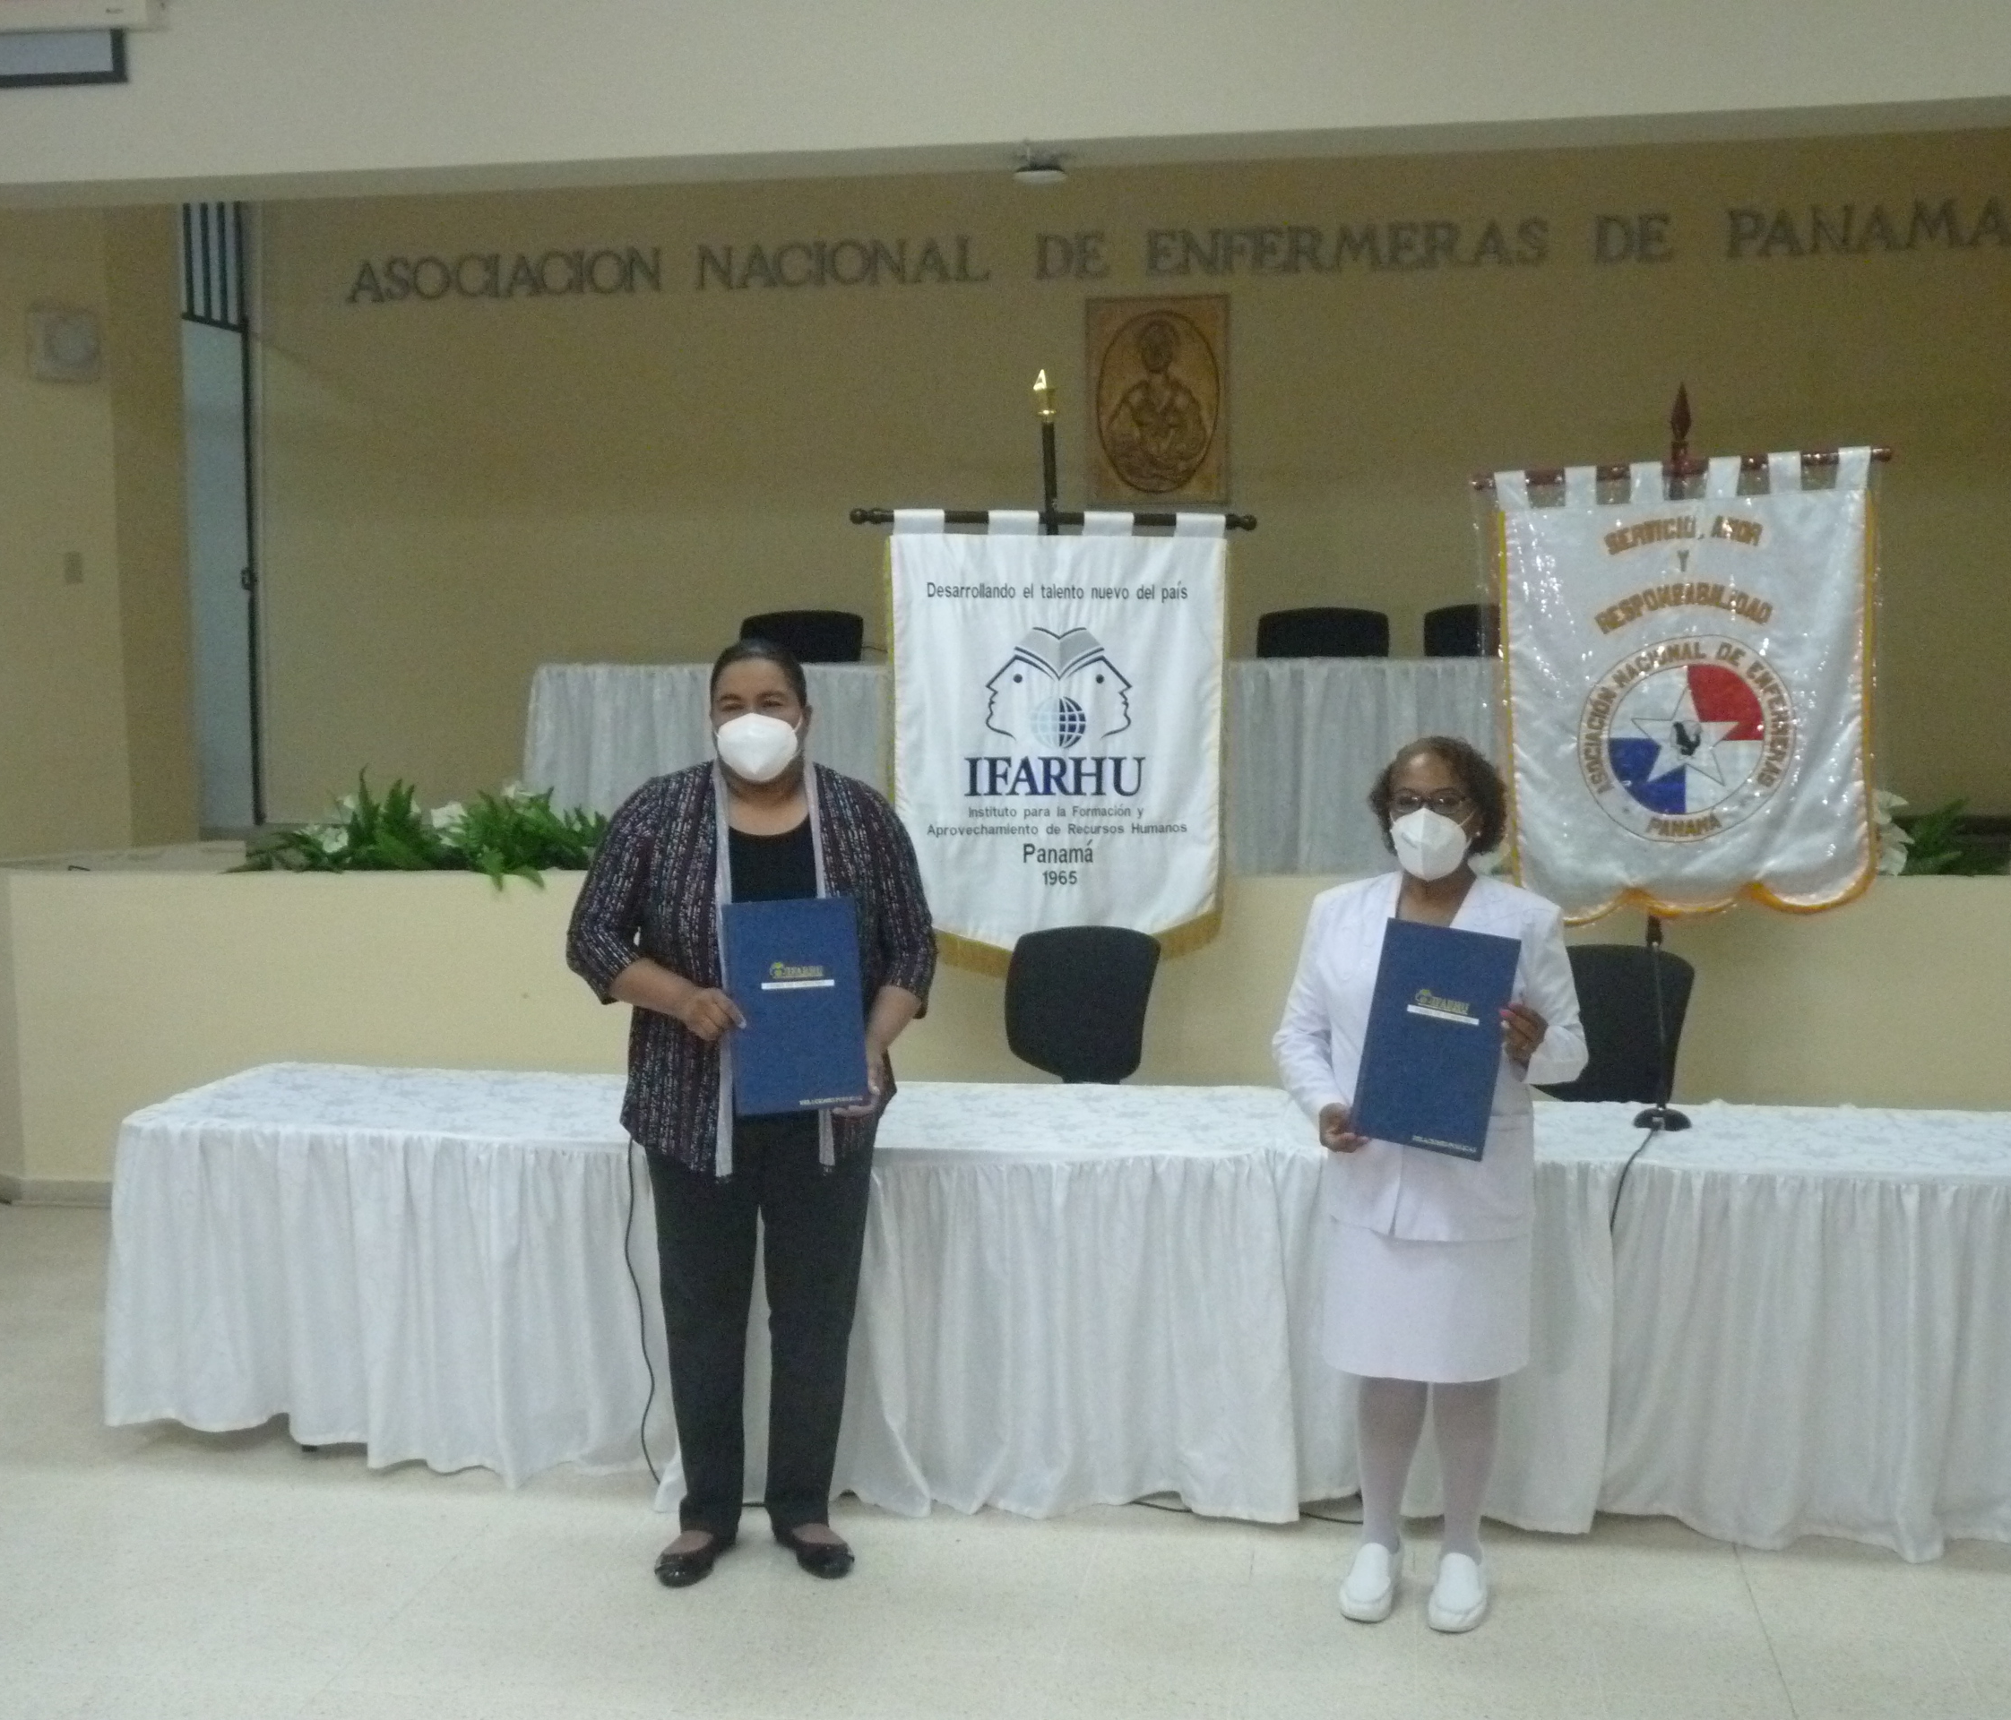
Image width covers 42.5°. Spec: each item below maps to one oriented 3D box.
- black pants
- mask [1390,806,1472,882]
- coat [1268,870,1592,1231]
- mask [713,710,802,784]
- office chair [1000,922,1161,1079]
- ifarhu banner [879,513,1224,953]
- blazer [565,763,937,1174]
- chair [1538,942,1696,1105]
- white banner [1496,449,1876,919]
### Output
[{"bbox_3d":[-0.453,0.798,4.746,0.410,0.880,0.290,-1,5,-4],"label":"black pants"},{"bbox_3d":[0.719,-0.026,4.367,0.140,0.130,0.100,1,6,14],"label":"mask"},{"bbox_3d":[0.730,0.332,4.451,0.520,0.630,0.330,1,6,15],"label":"coat"},{"bbox_3d":[-0.435,-0.198,4.531,0.150,0.130,0.100,-1,5,-5],"label":"mask"},{"bbox_3d":[0.162,0.658,6.390,0.580,0.950,0.580,2,6,22],"label":"office chair"},{"bbox_3d":[0.136,-0.327,6.880,0.890,1.180,0.070,0,5,2],"label":"ifarhu banner"},{"bbox_3d":[-0.454,0.194,4.629,0.640,0.730,0.350,-1,5,-4],"label":"blazer"},{"bbox_3d":[1.409,0.676,6.111,0.580,0.930,0.580,2,6,25],"label":"chair"},{"bbox_3d":[1.734,-0.441,6.589,0.940,1.180,0.070,1,5,10],"label":"white banner"}]

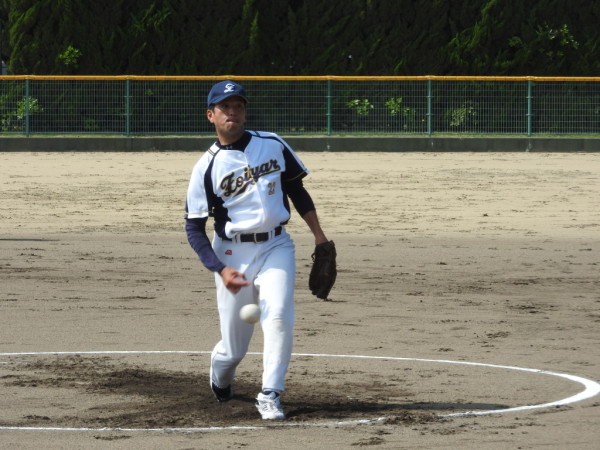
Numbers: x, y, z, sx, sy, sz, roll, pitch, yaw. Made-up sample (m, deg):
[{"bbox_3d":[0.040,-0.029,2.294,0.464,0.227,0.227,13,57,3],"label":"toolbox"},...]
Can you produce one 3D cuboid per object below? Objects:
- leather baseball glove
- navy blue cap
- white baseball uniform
[{"bbox_3d":[0.109,0.217,18.420,0.140,0.285,0.190,1,3,30],"label":"leather baseball glove"},{"bbox_3d":[-0.349,-0.635,18.420,0.180,0.125,0.260,-3,-3,-21],"label":"navy blue cap"},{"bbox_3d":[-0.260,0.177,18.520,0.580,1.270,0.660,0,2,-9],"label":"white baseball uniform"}]

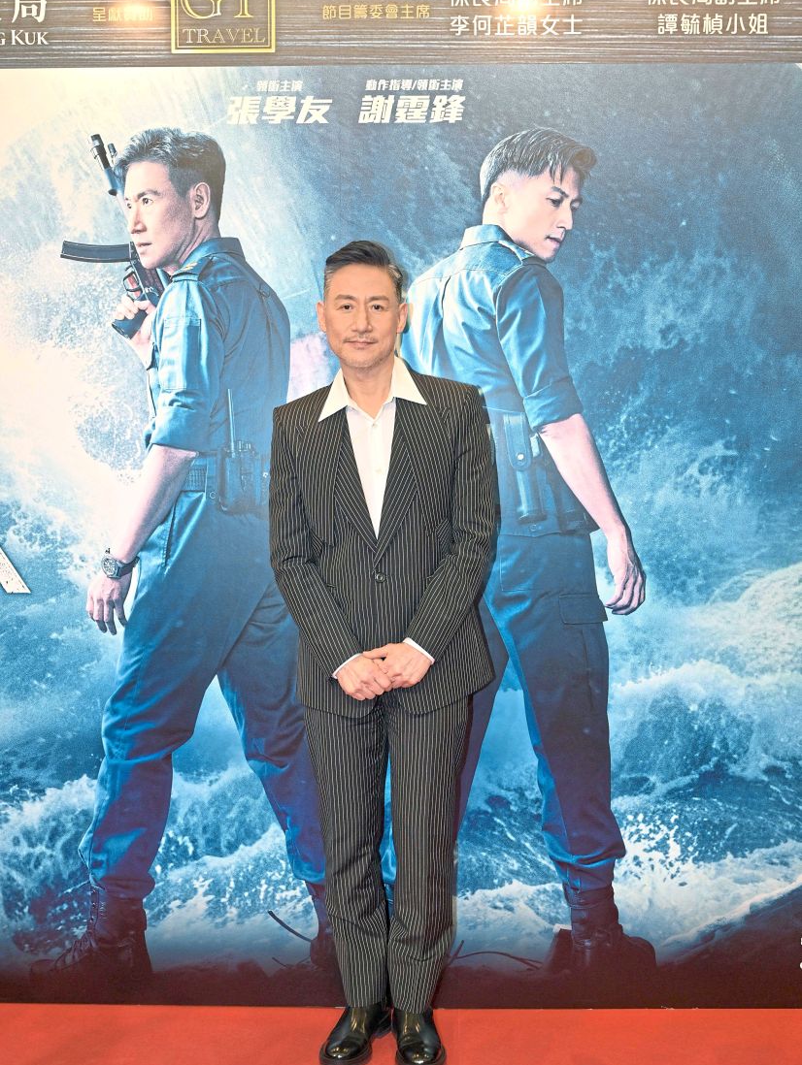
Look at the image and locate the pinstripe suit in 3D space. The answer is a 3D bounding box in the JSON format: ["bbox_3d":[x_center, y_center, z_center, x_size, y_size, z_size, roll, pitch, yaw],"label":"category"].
[{"bbox_3d":[-0.041,0.338,2.985,0.485,1.385,0.300,0,3,1],"label":"pinstripe suit"}]

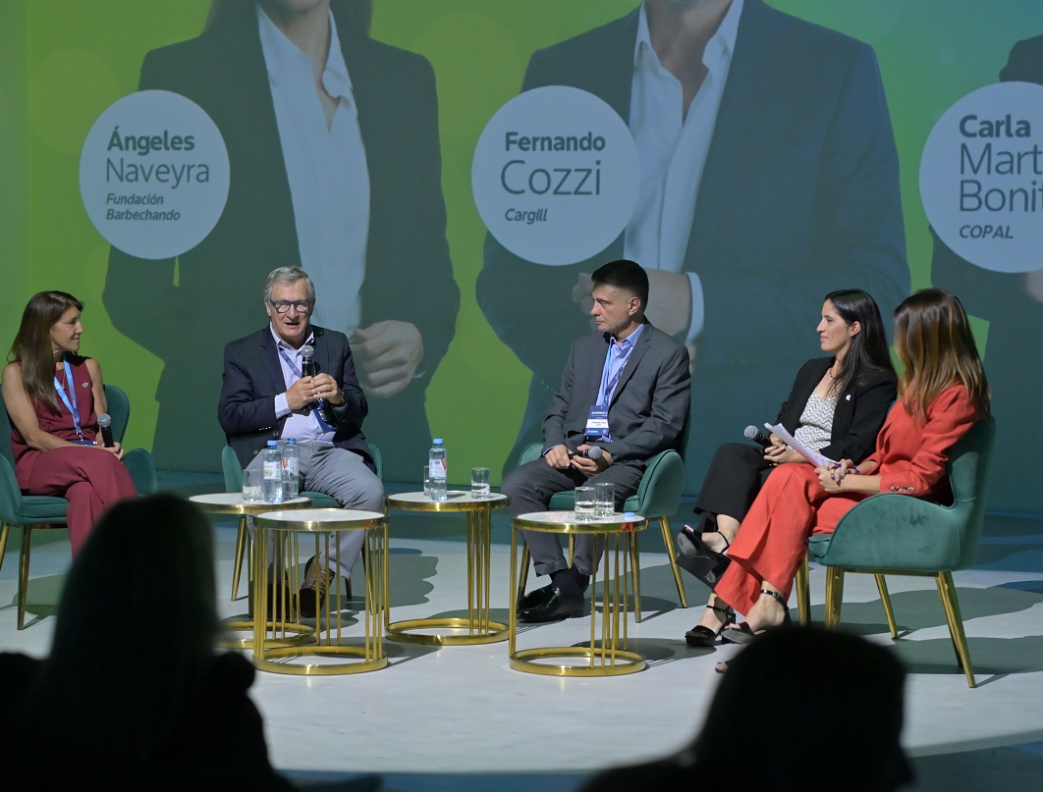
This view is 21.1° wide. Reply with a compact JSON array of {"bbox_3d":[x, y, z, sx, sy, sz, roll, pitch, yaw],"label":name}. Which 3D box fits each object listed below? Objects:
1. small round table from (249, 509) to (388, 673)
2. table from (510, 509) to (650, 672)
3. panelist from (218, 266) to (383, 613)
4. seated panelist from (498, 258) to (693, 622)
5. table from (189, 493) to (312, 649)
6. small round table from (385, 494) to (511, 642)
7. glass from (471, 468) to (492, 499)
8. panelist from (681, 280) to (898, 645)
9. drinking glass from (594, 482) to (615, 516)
[{"bbox_3d":[-0.660,0.642,9.248,0.445,0.496,0.445,0,3,0],"label":"small round table"},{"bbox_3d":[0.189,0.646,9.241,0.445,0.496,0.445,0,3,0],"label":"table"},{"bbox_3d":[-0.826,0.163,10.583,0.610,1.310,0.730,0,3,-12],"label":"panelist"},{"bbox_3d":[0.269,0.156,10.588,0.600,1.335,0.740,2,4,31],"label":"seated panelist"},{"bbox_3d":[-0.949,0.609,9.842,0.445,0.496,0.445,0,3,0],"label":"table"},{"bbox_3d":[-0.262,0.606,9.965,0.445,0.496,0.445,0,3,0],"label":"small round table"},{"bbox_3d":[-0.141,0.308,9.904,0.066,0.106,0.066,0,3,0],"label":"glass"},{"bbox_3d":[0.884,0.245,9.871,0.790,1.240,0.530,-2,4,-41],"label":"panelist"},{"bbox_3d":[0.277,0.344,9.236,0.066,0.109,0.066,0,3,0],"label":"drinking glass"}]

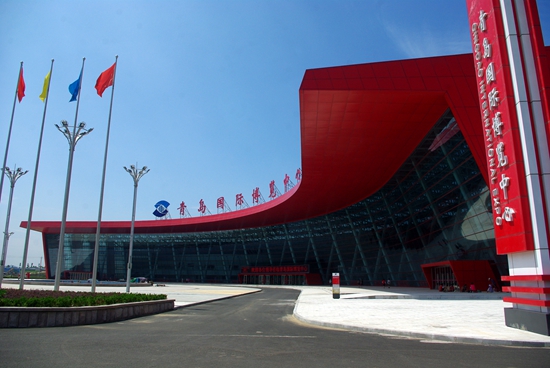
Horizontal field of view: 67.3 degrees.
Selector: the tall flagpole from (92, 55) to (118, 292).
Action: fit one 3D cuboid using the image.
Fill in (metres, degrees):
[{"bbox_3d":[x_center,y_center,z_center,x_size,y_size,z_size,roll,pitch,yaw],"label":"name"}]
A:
[{"bbox_3d":[-10.864,-0.799,26.408,0.220,16.420,0.220,0,-14,0],"label":"tall flagpole"}]

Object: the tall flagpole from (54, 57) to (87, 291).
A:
[{"bbox_3d":[-13.246,-0.727,26.738,0.220,16.420,0.220,0,-14,0],"label":"tall flagpole"}]

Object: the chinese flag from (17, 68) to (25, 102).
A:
[{"bbox_3d":[-18.104,-7.015,29.407,0.400,2.400,1.200,6,-15,-21],"label":"chinese flag"}]

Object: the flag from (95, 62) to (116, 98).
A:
[{"bbox_3d":[-11.621,-7.212,28.359,1.600,2.350,0.400,-6,-15,24],"label":"flag"}]

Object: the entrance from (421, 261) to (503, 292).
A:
[{"bbox_3d":[25.760,13.230,58.690,5.600,3.750,14.500,-1,-14,6],"label":"entrance"}]

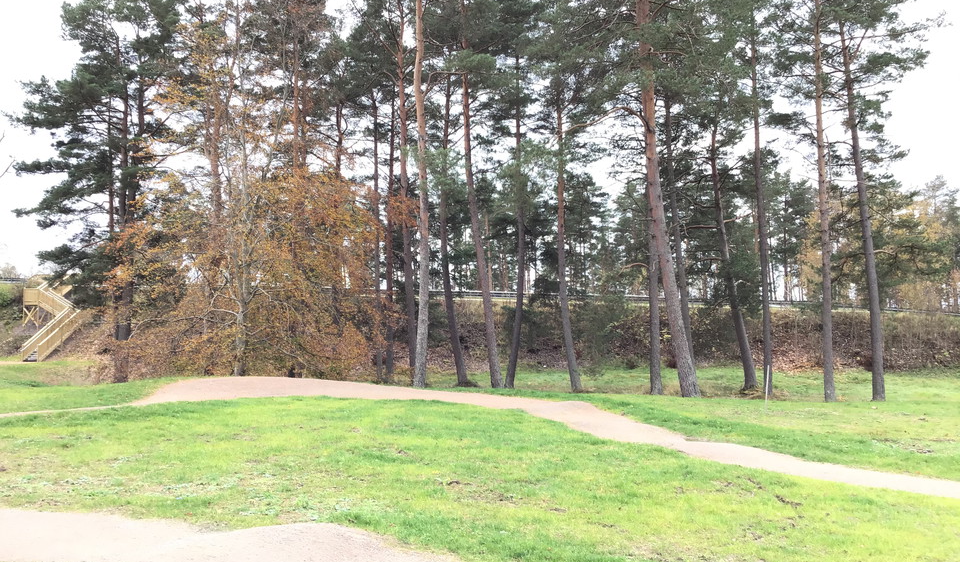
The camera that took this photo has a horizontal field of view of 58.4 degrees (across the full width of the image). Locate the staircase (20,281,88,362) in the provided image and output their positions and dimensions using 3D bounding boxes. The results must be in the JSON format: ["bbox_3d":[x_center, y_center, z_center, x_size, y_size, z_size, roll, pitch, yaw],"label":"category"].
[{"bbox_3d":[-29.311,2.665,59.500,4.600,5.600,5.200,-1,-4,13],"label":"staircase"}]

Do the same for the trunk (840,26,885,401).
[{"bbox_3d":[9.878,-1.827,22.334,0.397,9.864,0.377,-4,-4,0],"label":"trunk"}]

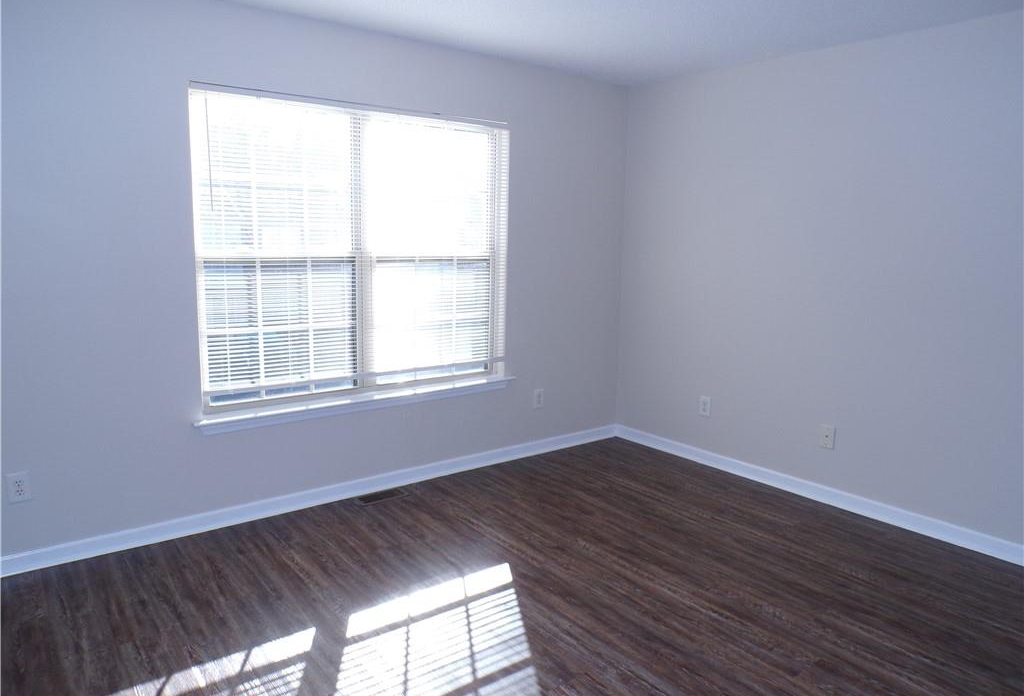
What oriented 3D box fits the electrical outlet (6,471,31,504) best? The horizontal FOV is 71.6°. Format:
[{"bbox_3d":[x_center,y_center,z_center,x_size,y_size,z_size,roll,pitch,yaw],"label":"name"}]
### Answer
[{"bbox_3d":[-2.029,0.577,2.925,0.074,0.119,0.010,-6,12,-38],"label":"electrical outlet"}]

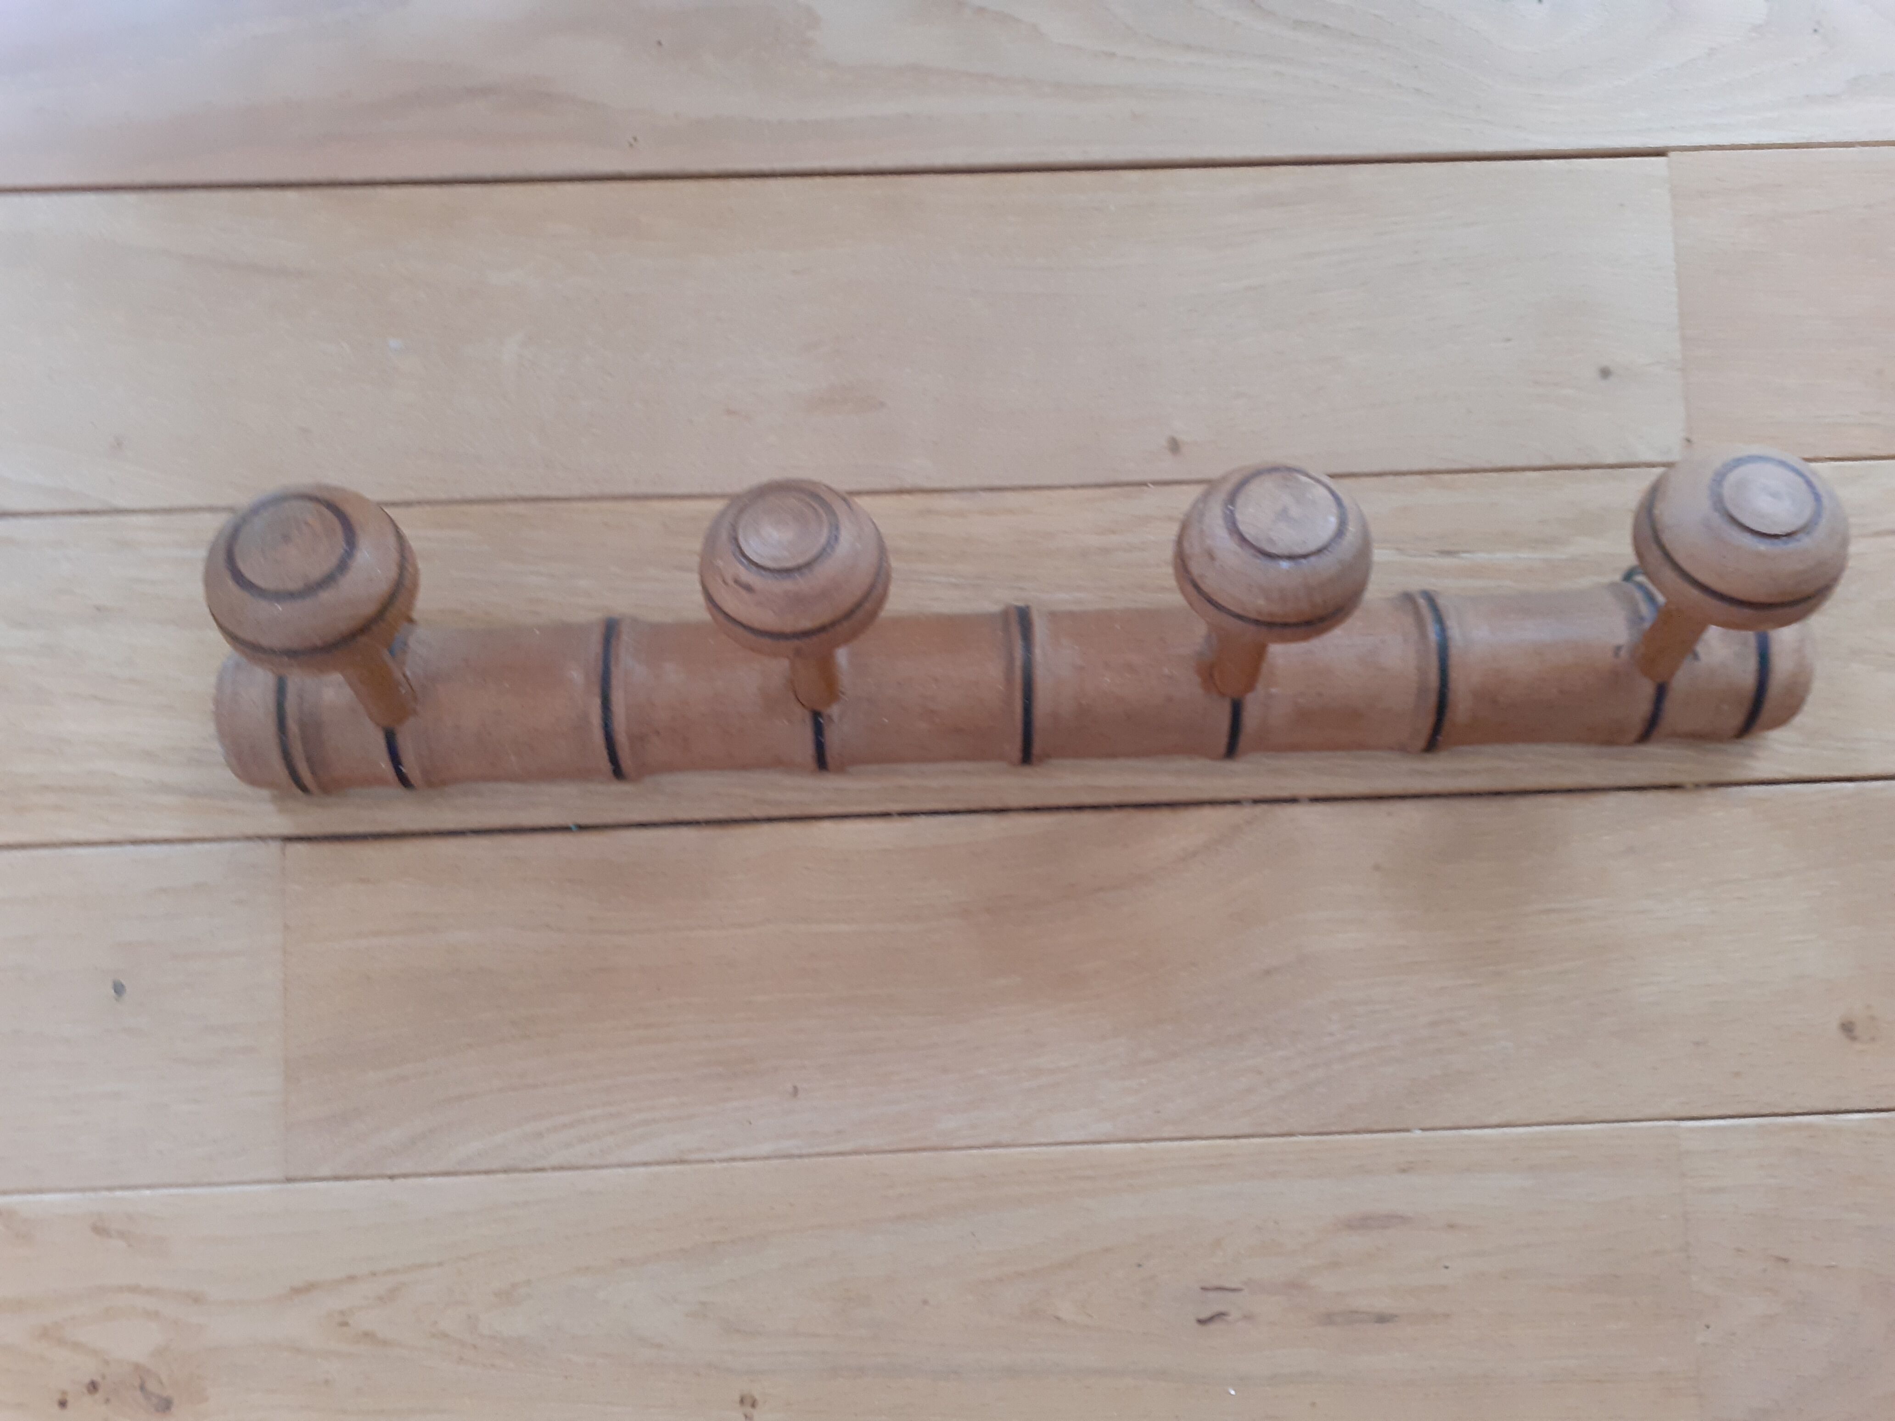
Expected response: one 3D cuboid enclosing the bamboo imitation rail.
[{"bbox_3d":[0.023,-0.029,0.476,0.558,0.117,0.092,-2,87,-1],"label":"bamboo imitation rail"}]

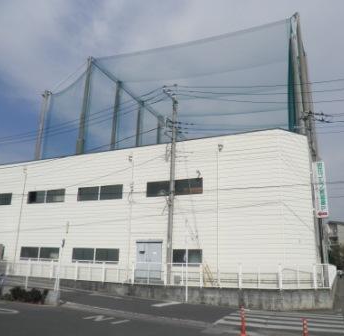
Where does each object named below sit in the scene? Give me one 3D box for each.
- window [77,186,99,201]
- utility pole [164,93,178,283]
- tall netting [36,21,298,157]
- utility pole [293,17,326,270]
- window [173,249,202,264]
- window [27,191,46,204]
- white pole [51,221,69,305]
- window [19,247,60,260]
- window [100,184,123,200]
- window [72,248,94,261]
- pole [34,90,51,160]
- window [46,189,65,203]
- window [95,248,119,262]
[{"bbox_3d":[-5.626,1.768,22.677,1.717,0.929,0.120,-5,-16,25],"label":"window"},{"bbox_3d":[-0.069,0.834,18.166,0.550,10.660,0.600,1,-15,0],"label":"utility pole"},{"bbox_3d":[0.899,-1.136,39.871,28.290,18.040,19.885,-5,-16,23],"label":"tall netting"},{"bbox_3d":[7.903,-2.029,19.410,0.600,16.407,0.600,-5,-16,25],"label":"utility pole"},{"bbox_3d":[0.815,4.768,17.764,1.700,0.890,0.120,-5,-16,25],"label":"window"},{"bbox_3d":[-9.479,2.065,23.560,1.610,0.890,0.120,-5,-16,25],"label":"window"},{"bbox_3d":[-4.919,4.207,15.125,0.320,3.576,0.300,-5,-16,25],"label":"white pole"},{"bbox_3d":[-8.731,5.696,22.187,3.490,0.860,0.120,-5,-16,25],"label":"window"},{"bbox_3d":[-3.922,1.612,21.875,1.761,0.929,0.120,-5,-16,25],"label":"window"},{"bbox_3d":[-5.692,5.648,21.637,1.735,0.876,0.120,-5,-16,25],"label":"window"},{"bbox_3d":[-13.954,0.705,34.420,0.550,18.480,0.550,-5,-16,25],"label":"pole"},{"bbox_3d":[-7.922,1.921,22.837,1.750,0.900,0.120,-5,-16,25],"label":"window"},{"bbox_3d":[-3.984,5.475,20.837,1.735,0.894,0.120,-5,-16,25],"label":"window"}]

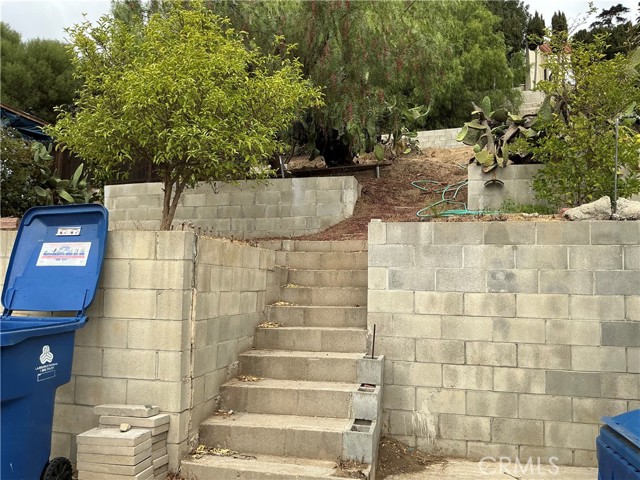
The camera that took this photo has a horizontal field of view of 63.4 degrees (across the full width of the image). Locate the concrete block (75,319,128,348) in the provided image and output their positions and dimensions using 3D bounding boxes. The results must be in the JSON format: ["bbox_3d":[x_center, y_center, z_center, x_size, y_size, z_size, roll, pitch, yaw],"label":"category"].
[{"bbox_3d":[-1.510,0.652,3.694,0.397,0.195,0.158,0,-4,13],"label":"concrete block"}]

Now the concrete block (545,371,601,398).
[{"bbox_3d":[2.033,1.143,4.203,0.395,0.195,0.195,0,-3,11],"label":"concrete block"}]

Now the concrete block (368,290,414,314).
[{"bbox_3d":[0.648,0.550,4.606,0.395,0.193,0.190,0,-3,14],"label":"concrete block"}]

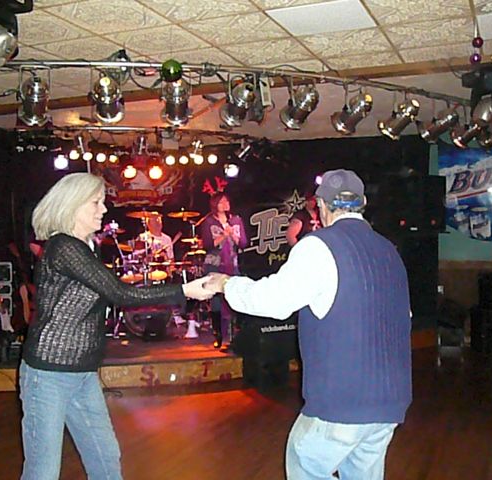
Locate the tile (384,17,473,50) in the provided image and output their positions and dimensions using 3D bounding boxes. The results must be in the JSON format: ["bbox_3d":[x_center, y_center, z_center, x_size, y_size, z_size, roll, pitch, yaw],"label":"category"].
[{"bbox_3d":[1.302,-1.449,4.528,0.610,0.020,0.610,0,1,22],"label":"tile"}]

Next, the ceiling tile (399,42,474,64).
[{"bbox_3d":[1.503,-1.461,5.014,0.610,0.020,0.440,0,1,22],"label":"ceiling tile"}]

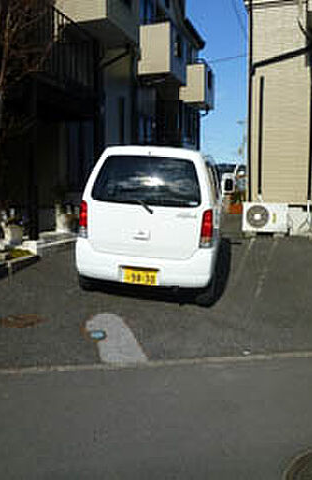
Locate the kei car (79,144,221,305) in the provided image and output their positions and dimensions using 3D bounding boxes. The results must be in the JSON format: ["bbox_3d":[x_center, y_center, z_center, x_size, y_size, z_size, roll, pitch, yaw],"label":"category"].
[{"bbox_3d":[0.137,-0.377,5.893,1.475,1.640,3.390,4,11,9],"label":"kei car"}]

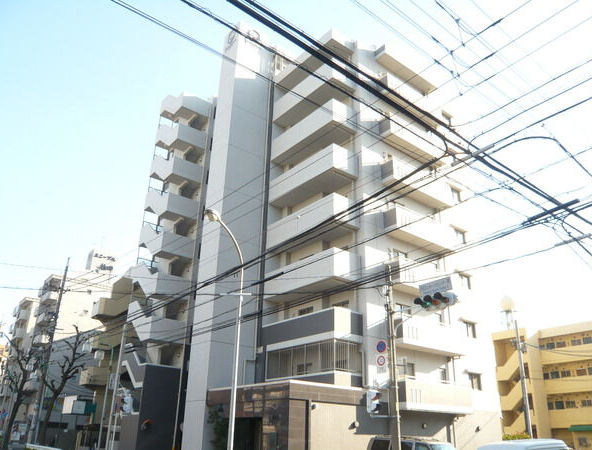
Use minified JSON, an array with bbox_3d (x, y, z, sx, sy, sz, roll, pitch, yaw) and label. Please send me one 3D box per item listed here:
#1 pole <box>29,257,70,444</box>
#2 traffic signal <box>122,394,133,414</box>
[{"bbox_3d":[-15.141,7.722,29.780,0.420,12.068,0.420,19,-29,-34],"label":"pole"},{"bbox_3d":[-7.746,8.266,22.310,0.380,0.800,0.380,18,-28,-34],"label":"traffic signal"}]

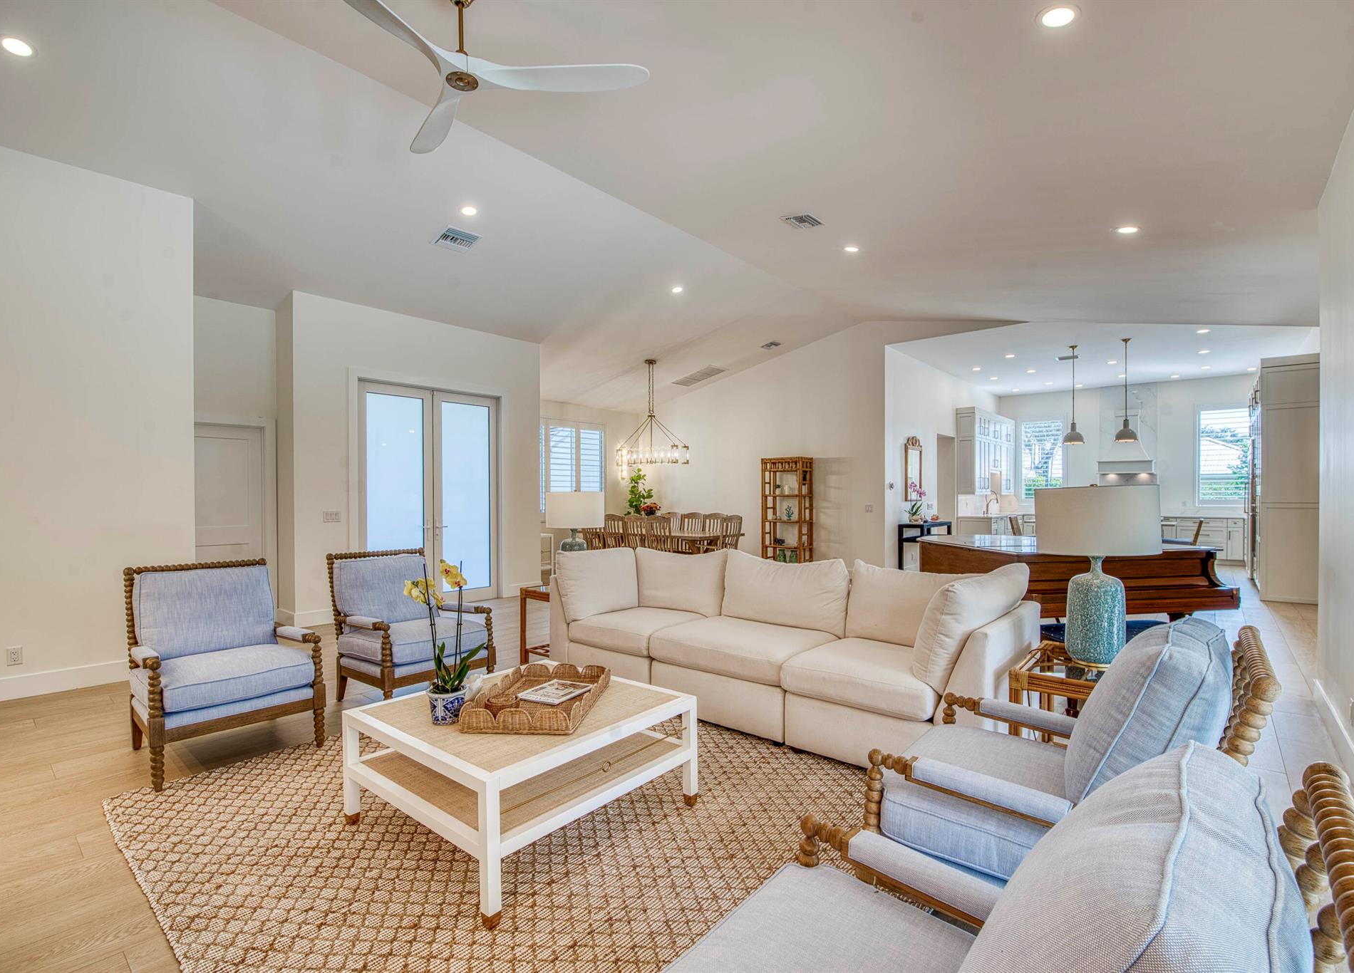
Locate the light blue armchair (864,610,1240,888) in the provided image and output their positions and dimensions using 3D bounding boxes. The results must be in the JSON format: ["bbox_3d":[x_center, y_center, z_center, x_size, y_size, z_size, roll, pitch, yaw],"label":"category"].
[{"bbox_3d":[1.166,0.909,1.842,0.917,0.986,0.757,-1,0,41],"label":"light blue armchair"}]

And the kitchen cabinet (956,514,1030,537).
[{"bbox_3d":[6.069,0.961,11.559,0.620,0.920,3.000,-1,0,39],"label":"kitchen cabinet"}]

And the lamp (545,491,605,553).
[{"bbox_3d":[-0.860,0.435,5.120,0.480,0.800,0.480,0,0,0],"label":"lamp"}]

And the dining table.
[{"bbox_3d":[-0.290,1.025,8.900,2.200,0.750,1.080,0,0,41],"label":"dining table"}]

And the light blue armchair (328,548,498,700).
[{"bbox_3d":[-1.770,0.925,4.040,0.910,0.950,0.740,0,0,41],"label":"light blue armchair"}]

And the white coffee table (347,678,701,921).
[{"bbox_3d":[-0.650,1.169,2.618,1.041,0.466,1.052,-1,0,39],"label":"white coffee table"}]

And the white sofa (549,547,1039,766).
[{"bbox_3d":[0.530,0.930,3.905,2.880,0.940,1.020,0,0,40],"label":"white sofa"}]

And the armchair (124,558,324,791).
[{"bbox_3d":[-2.470,0.925,3.310,0.910,0.950,0.740,0,0,41],"label":"armchair"}]

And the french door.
[{"bbox_3d":[-2.902,0.117,7.305,0.100,2.584,1.800,-1,0,39],"label":"french door"}]

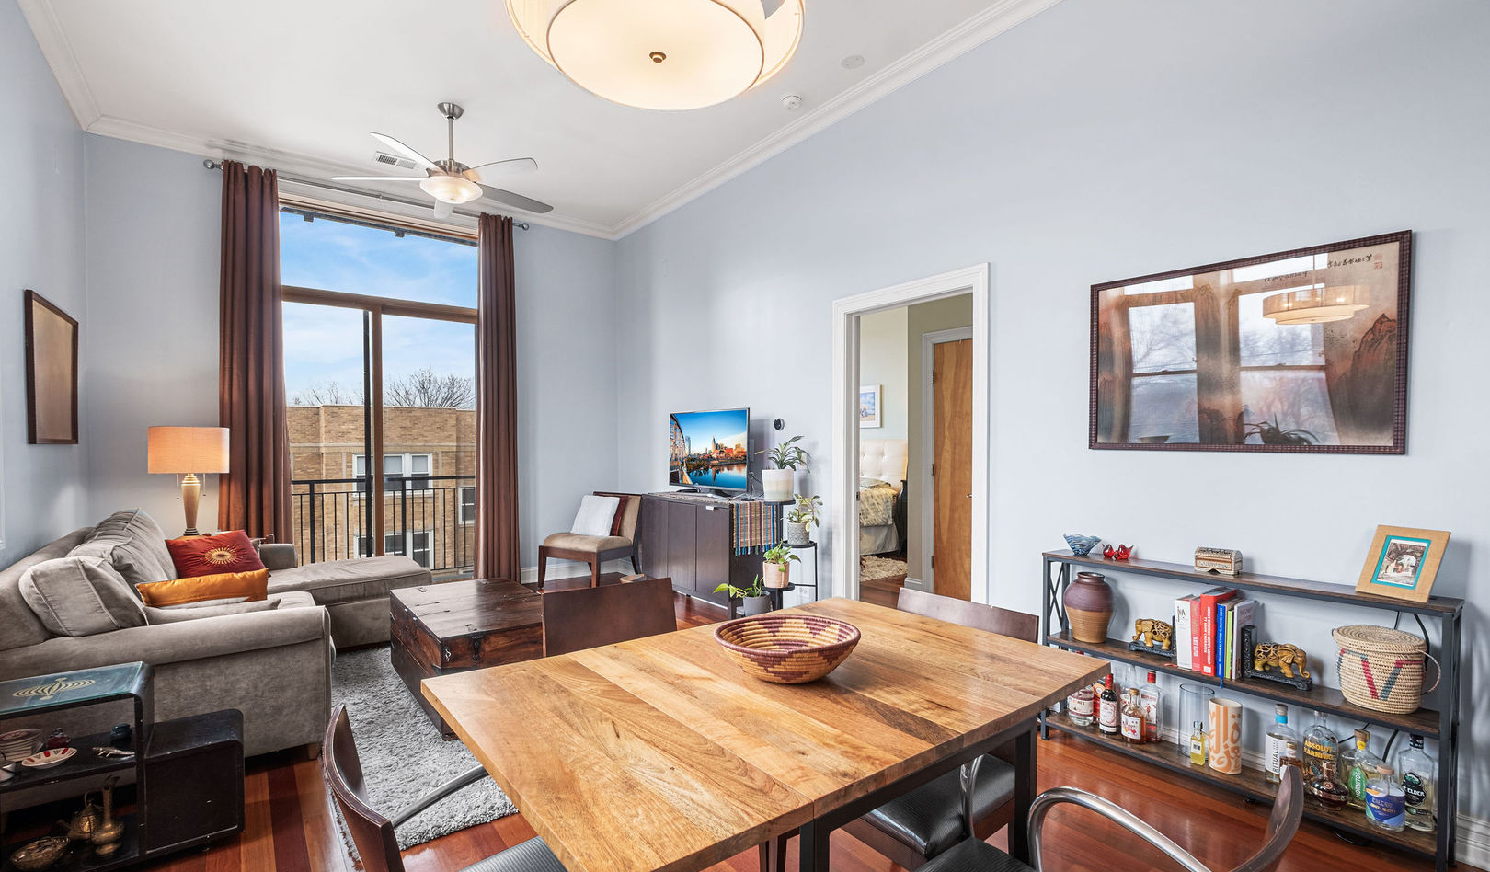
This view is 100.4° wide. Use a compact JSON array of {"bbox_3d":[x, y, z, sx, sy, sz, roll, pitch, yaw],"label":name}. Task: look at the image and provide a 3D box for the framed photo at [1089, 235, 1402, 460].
[{"bbox_3d":[1.794,-0.293,2.326,0.035,0.706,0.953,0,0,-39],"label":"framed photo"}]

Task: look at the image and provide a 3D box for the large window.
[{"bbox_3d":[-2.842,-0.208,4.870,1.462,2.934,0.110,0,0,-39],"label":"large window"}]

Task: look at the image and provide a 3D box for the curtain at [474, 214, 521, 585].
[{"bbox_3d":[-2.113,-0.279,5.306,0.356,3.162,0.138,0,0,-39],"label":"curtain"}]

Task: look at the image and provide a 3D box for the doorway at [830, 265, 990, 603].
[{"bbox_3d":[0.910,0.222,3.455,0.150,2.110,1.030,0,0,-39],"label":"doorway"}]

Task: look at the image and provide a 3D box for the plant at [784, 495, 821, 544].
[{"bbox_3d":[0.349,0.514,3.803,0.207,0.306,0.207,0,0,0],"label":"plant"}]

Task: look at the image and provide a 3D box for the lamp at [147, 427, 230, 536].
[{"bbox_3d":[-3.470,0.287,3.875,0.385,0.682,0.385,0,0,-39],"label":"lamp"}]

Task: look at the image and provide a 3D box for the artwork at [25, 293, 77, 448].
[{"bbox_3d":[-3.450,-0.299,3.106,0.030,0.685,0.950,0,0,-39],"label":"artwork"}]

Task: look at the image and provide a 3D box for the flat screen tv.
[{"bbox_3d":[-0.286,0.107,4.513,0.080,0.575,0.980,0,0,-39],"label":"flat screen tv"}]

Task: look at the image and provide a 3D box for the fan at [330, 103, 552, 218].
[{"bbox_3d":[-1.769,-1.686,3.739,1.270,0.590,1.290,0,0,27],"label":"fan"}]

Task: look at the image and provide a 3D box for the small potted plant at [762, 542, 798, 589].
[{"bbox_3d":[0.207,0.770,3.750,0.195,0.290,0.205,0,0,0],"label":"small potted plant"}]

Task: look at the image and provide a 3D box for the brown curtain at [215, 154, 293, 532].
[{"bbox_3d":[-3.355,-0.268,4.259,0.400,3.130,0.160,0,0,-39],"label":"brown curtain"}]

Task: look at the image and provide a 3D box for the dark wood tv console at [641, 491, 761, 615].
[{"bbox_3d":[-0.292,0.889,4.564,0.395,0.858,1.186,0,0,-39],"label":"dark wood tv console"}]

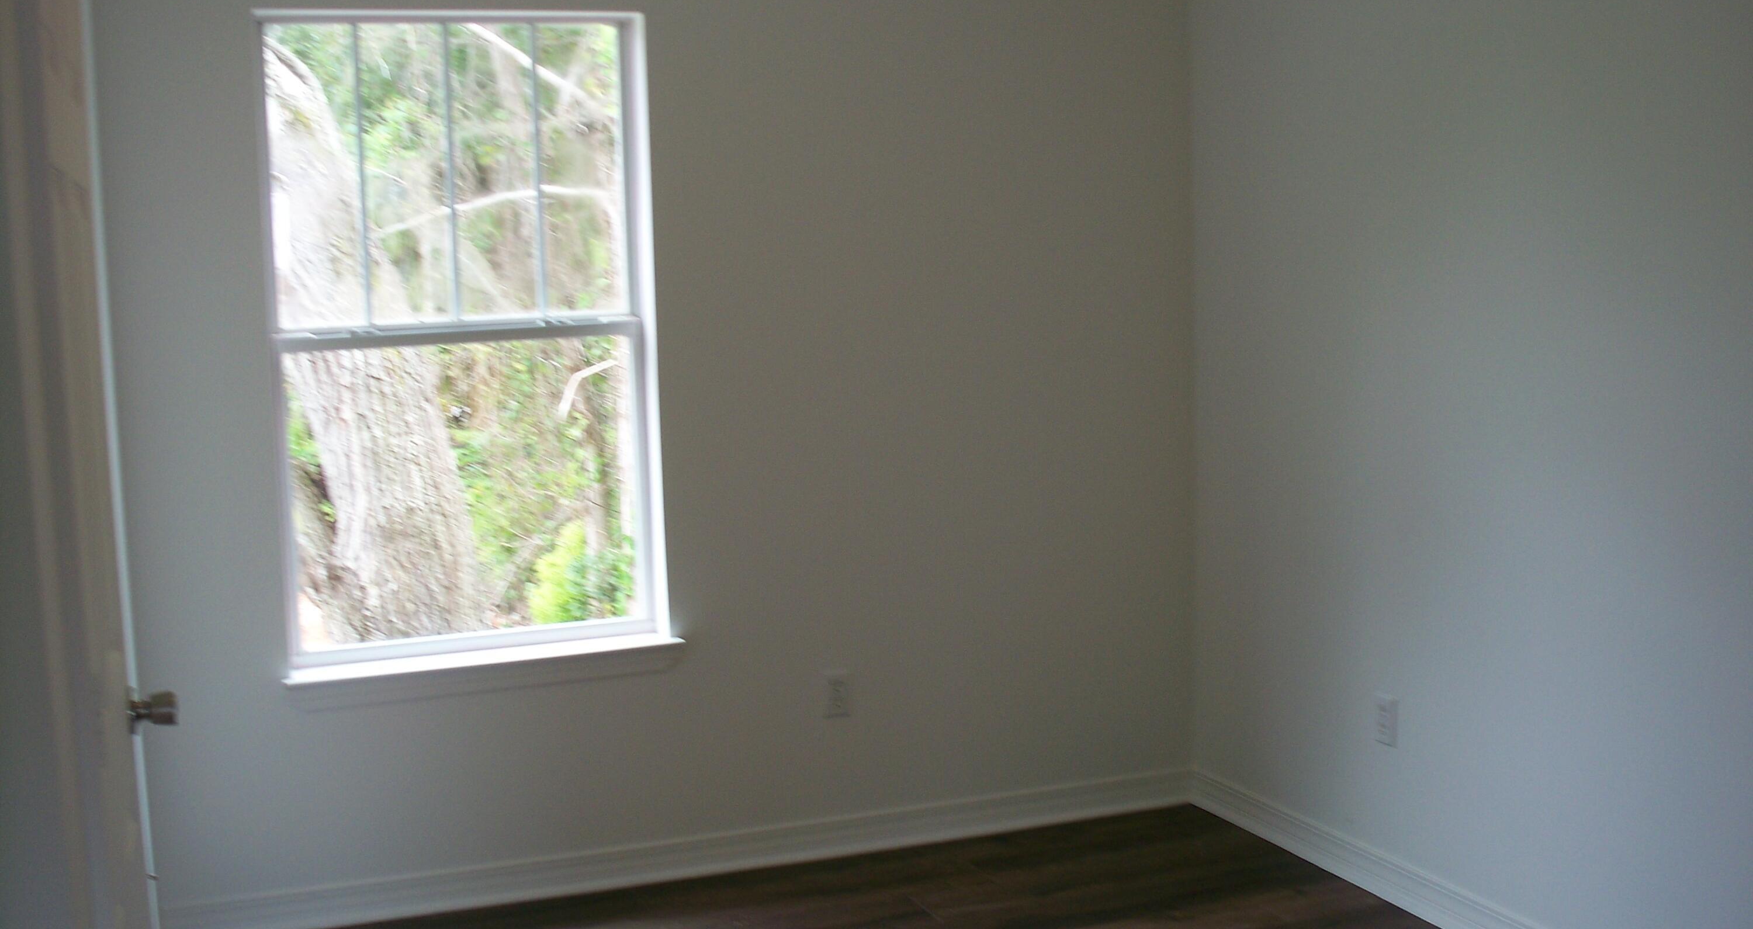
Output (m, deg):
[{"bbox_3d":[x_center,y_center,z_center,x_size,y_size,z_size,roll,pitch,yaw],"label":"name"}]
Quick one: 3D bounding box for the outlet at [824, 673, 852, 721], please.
[{"bbox_3d":[-0.096,0.577,4.551,0.072,0.115,0.010,-4,7,-21],"label":"outlet"}]

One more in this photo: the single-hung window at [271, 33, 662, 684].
[{"bbox_3d":[-0.936,-0.285,4.187,0.867,1.462,0.110,-4,7,-21],"label":"single-hung window"}]

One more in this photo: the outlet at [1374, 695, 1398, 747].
[{"bbox_3d":[1.150,0.579,4.109,0.010,0.115,0.072,-4,7,-21],"label":"outlet"}]

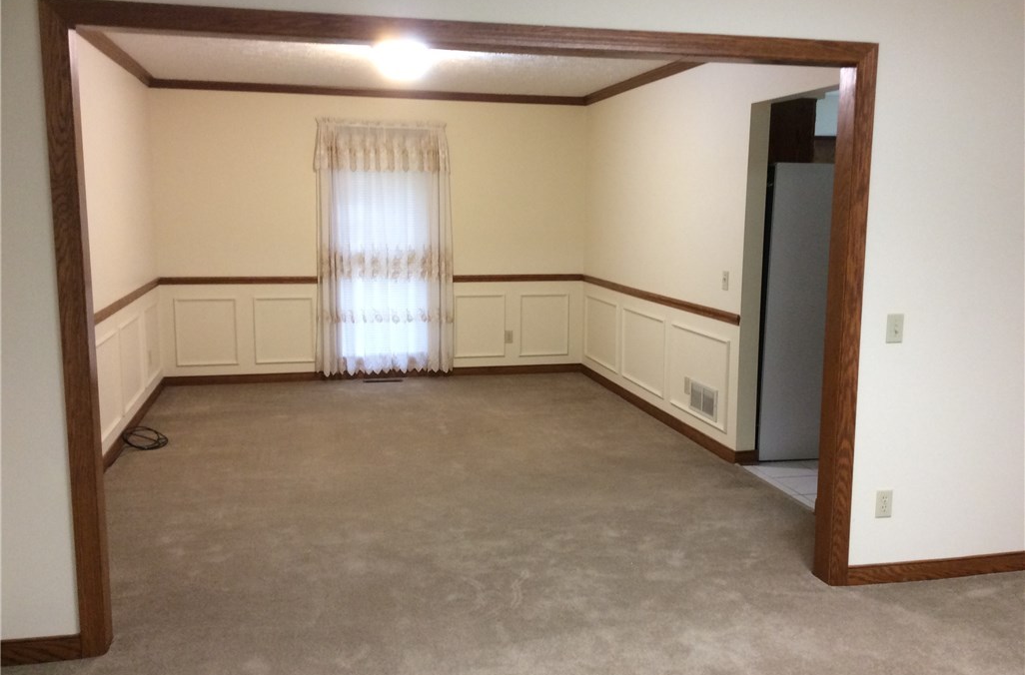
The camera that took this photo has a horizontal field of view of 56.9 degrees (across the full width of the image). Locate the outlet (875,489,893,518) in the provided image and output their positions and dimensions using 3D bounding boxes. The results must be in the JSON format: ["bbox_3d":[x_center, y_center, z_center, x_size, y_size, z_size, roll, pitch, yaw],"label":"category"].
[{"bbox_3d":[1.496,0.671,3.798,0.071,0.114,0.012,-1,8,-13],"label":"outlet"}]

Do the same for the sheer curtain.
[{"bbox_3d":[-1.068,-0.734,7.885,1.150,2.130,0.120,-1,8,-13],"label":"sheer curtain"}]

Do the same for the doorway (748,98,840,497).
[{"bbox_3d":[1.483,-0.220,5.016,0.130,2.073,0.890,-1,8,-13],"label":"doorway"}]

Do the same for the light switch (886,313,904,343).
[{"bbox_3d":[1.500,-0.033,3.694,0.071,0.114,0.018,-1,8,-13],"label":"light switch"}]

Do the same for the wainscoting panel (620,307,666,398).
[{"bbox_3d":[0.956,0.103,7.024,0.020,0.557,0.875,-1,8,-13],"label":"wainscoting panel"}]

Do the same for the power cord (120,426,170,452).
[{"bbox_3d":[-2.297,0.621,5.960,0.260,0.085,0.400,-1,8,-13],"label":"power cord"}]

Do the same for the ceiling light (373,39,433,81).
[{"bbox_3d":[-0.663,-1.688,5.742,0.340,0.140,0.340,-1,8,-13],"label":"ceiling light"}]

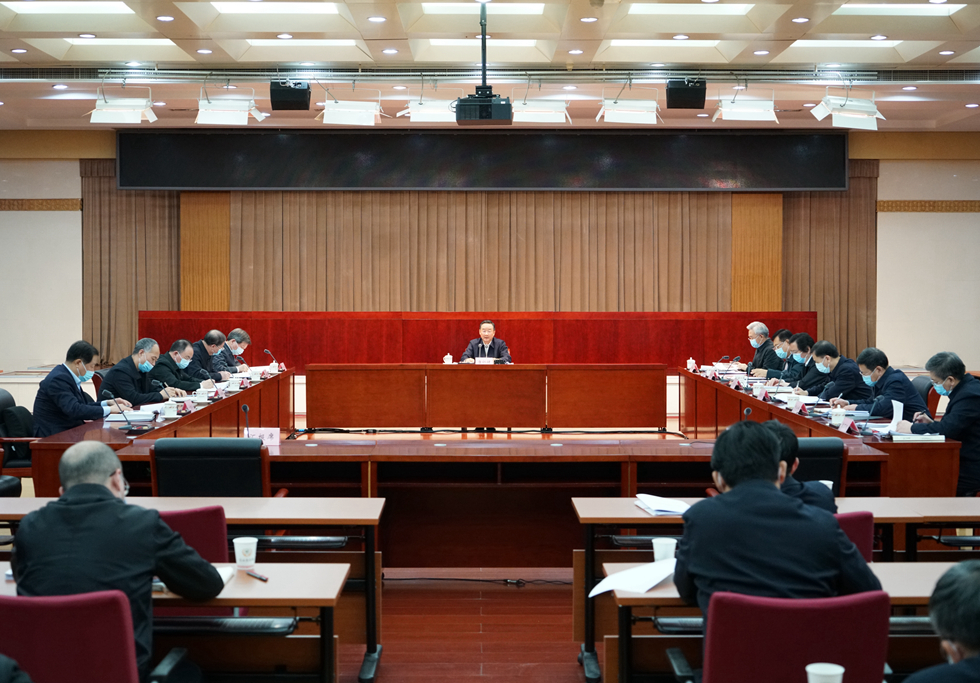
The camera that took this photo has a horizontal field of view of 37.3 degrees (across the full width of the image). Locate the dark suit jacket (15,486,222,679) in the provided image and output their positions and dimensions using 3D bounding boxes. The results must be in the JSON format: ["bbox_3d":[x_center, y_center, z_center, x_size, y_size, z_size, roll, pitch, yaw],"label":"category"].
[{"bbox_3d":[-1.066,0.667,4.201,0.600,0.560,0.550,0,2,6],"label":"dark suit jacket"}]

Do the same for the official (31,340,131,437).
[{"bbox_3d":[-2.781,0.648,9.950,0.700,1.260,0.540,0,2,5],"label":"official"}]

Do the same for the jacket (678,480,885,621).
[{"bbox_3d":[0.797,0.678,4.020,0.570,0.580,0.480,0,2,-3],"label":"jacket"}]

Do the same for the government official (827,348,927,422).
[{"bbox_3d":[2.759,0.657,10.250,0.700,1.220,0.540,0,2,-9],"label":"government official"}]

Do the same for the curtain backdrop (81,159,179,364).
[{"bbox_3d":[-4.956,-1.088,19.972,1.360,2.820,0.200,0,2,0],"label":"curtain backdrop"}]

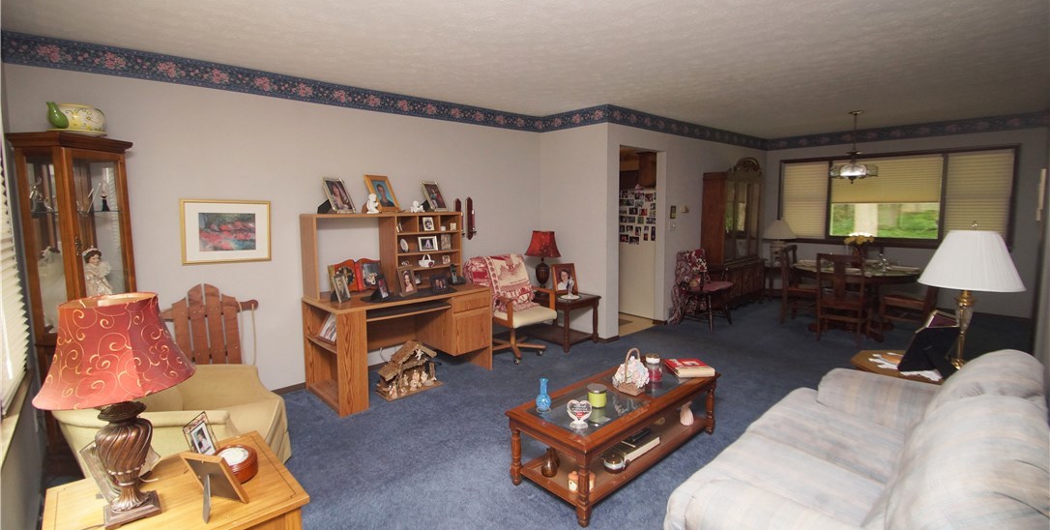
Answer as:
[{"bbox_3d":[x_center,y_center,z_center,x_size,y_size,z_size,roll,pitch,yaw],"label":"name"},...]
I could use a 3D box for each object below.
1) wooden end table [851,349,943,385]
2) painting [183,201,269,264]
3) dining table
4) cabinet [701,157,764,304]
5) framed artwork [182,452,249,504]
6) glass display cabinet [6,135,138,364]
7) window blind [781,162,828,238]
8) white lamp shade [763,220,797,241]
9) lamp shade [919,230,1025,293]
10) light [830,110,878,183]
[{"bbox_3d":[2.227,0.851,2.449,0.630,0.550,0.630,-7,10,-40],"label":"wooden end table"},{"bbox_3d":[-2.114,-0.240,3.123,0.530,0.445,0.030,-8,10,-41],"label":"painting"},{"bbox_3d":[3.791,0.377,5.020,1.270,0.740,1.270,-7,10,-40],"label":"dining table"},{"bbox_3d":[2.900,-0.425,6.029,1.160,2.060,0.420,-7,10,-40],"label":"cabinet"},{"bbox_3d":[-0.972,0.667,1.376,0.160,0.195,0.025,1,27,13],"label":"framed artwork"},{"bbox_3d":[-2.440,0.232,2.491,0.330,1.855,0.460,-1,8,-1],"label":"glass display cabinet"},{"bbox_3d":[4.468,-1.024,6.999,0.050,1.175,0.615,-8,10,-41],"label":"window blind"},{"bbox_3d":[3.797,-0.511,6.510,0.460,0.300,0.460,-7,10,-40],"label":"white lamp shade"},{"bbox_3d":[2.425,-0.034,2.373,0.410,0.295,0.410,-7,10,-40],"label":"lamp shade"},{"bbox_3d":[3.686,-1.301,4.891,0.440,0.770,0.440,-7,10,-40],"label":"light"}]

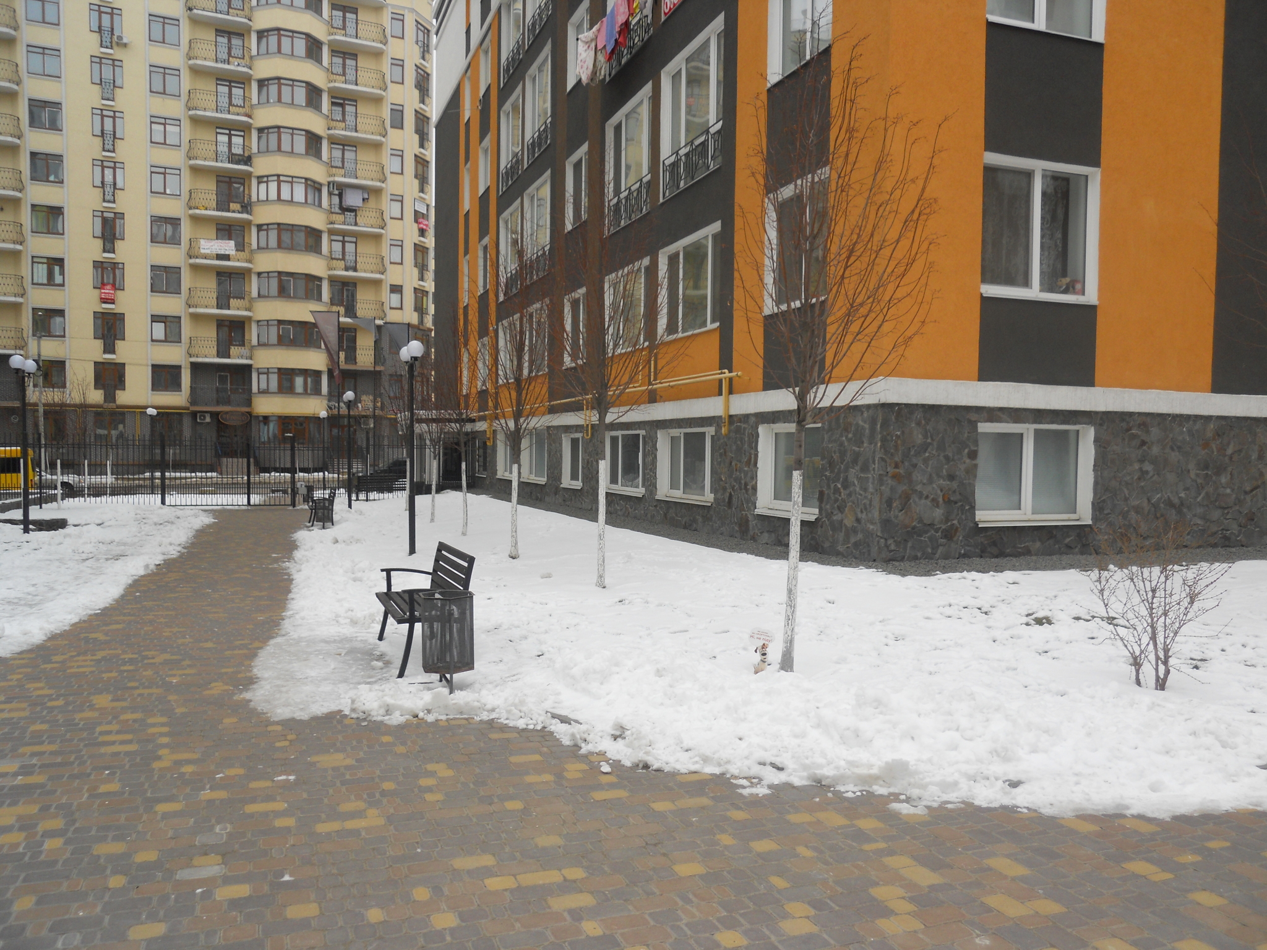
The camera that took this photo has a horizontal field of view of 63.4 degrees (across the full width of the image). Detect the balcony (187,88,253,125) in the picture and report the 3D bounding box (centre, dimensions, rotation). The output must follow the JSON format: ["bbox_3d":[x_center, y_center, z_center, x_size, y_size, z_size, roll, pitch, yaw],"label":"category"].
[{"bbox_3d":[-24.888,-22.200,62.044,3.745,1.480,1.200,0,1,-26],"label":"balcony"}]

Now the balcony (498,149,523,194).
[{"bbox_3d":[-3.418,-8.525,29.053,0.100,0.690,2.582,0,1,-19],"label":"balcony"}]

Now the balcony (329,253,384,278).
[{"bbox_3d":[-17.691,-13.329,65.821,3.639,1.480,1.200,0,1,-26],"label":"balcony"}]

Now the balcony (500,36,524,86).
[{"bbox_3d":[-3.167,-10.803,26.787,0.200,0.593,2.344,0,1,-20],"label":"balcony"}]

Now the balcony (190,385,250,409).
[{"bbox_3d":[-25.518,-4.752,63.304,3.600,1.430,1.200,0,1,-27],"label":"balcony"}]

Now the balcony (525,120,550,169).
[{"bbox_3d":[-2.381,-8.439,26.102,0.100,0.690,2.535,0,1,-19],"label":"balcony"}]

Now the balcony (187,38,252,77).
[{"bbox_3d":[-25.366,-25.529,62.779,3.600,1.430,1.200,0,1,-27],"label":"balcony"}]

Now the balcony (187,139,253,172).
[{"bbox_3d":[-25.373,-19.612,62.946,3.600,1.430,1.200,0,1,-27],"label":"balcony"}]

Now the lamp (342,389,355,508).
[{"bbox_3d":[-7.457,-0.659,27.063,0.260,3.100,1.100,0,1,-19],"label":"lamp"}]

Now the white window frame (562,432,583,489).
[{"bbox_3d":[-1.294,-0.342,22.951,0.200,1.166,1.618,0,1,-19],"label":"white window frame"}]

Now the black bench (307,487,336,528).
[{"bbox_3d":[-6.887,0.677,22.807,0.570,0.820,1.550,0,1,-20],"label":"black bench"}]

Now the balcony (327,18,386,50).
[{"bbox_3d":[-18.107,-28.582,66.892,3.665,1.514,1.350,0,2,-27],"label":"balcony"}]

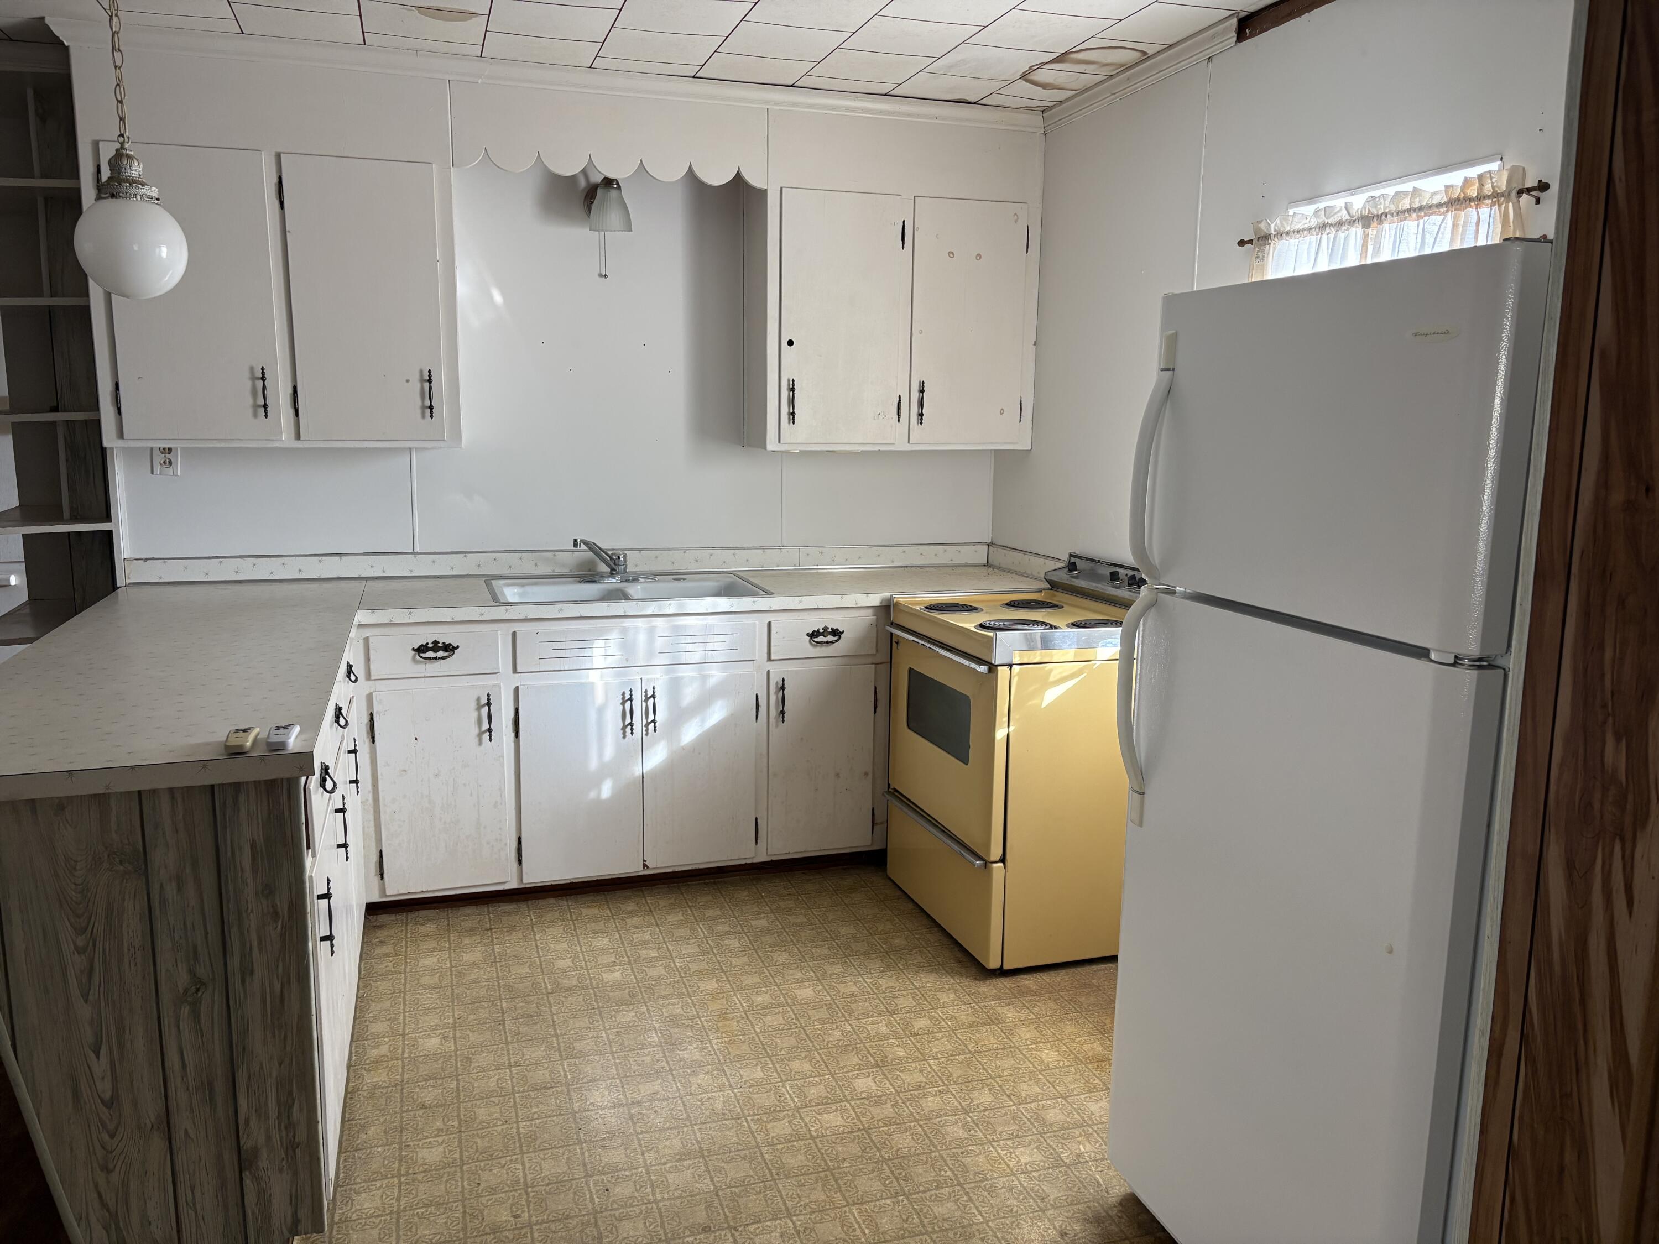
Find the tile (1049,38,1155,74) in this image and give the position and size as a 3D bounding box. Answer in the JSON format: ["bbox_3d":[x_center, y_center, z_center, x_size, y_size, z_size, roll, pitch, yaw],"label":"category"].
[{"bbox_3d":[0.779,-1.595,3.506,0.258,0.015,0.308,-2,9,-18],"label":"tile"}]

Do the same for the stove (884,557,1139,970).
[{"bbox_3d":[0.590,0.355,3.650,0.660,1.040,0.750,-3,10,-18],"label":"stove"}]

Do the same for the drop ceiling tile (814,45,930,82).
[{"bbox_3d":[0.121,-1.617,3.618,0.306,0.018,0.306,-3,10,-18],"label":"drop ceiling tile"}]

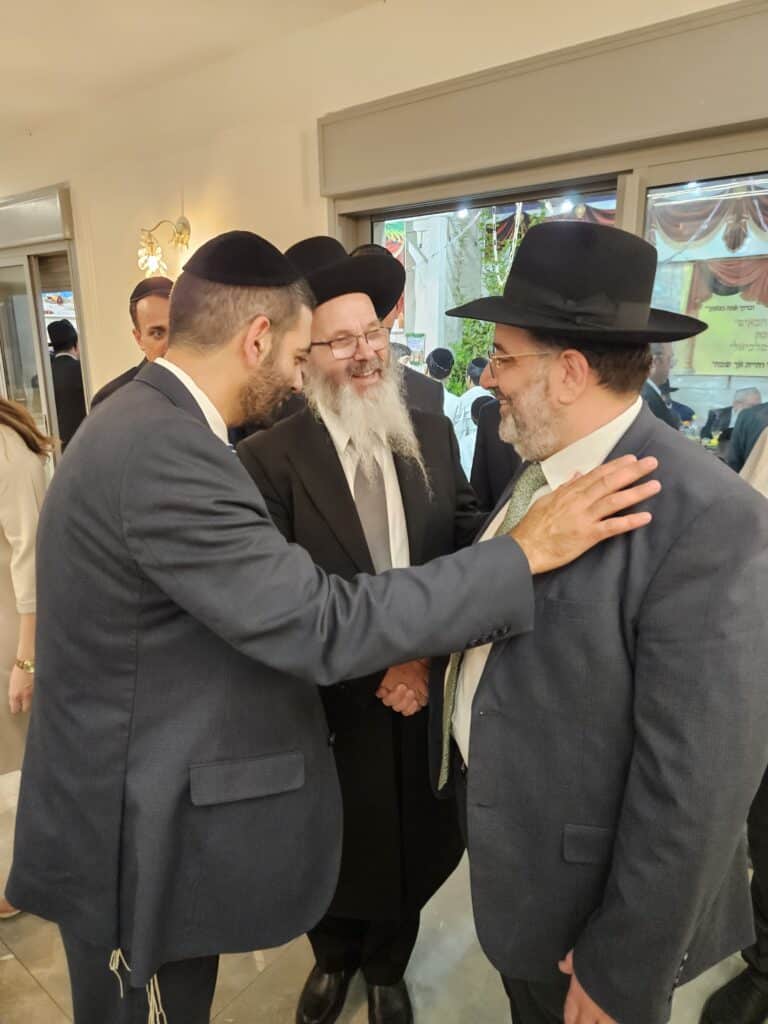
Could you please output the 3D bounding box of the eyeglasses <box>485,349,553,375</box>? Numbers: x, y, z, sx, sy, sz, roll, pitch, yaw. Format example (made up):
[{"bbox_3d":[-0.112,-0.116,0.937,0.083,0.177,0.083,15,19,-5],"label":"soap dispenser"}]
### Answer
[{"bbox_3d":[0.206,-0.203,0.920,0.140,0.050,0.145,5,18,10],"label":"eyeglasses"}]

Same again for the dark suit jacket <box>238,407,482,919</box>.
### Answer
[{"bbox_3d":[-0.035,0.312,1.486,0.560,1.100,0.380,-3,15,-7],"label":"dark suit jacket"}]

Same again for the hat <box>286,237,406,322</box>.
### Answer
[{"bbox_3d":[-0.109,-0.462,1.340,0.320,0.150,0.360,-17,9,-21],"label":"hat"}]

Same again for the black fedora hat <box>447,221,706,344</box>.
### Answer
[{"bbox_3d":[0.269,-0.317,0.945,0.365,0.150,0.320,7,20,11],"label":"black fedora hat"}]

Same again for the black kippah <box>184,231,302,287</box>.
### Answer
[{"bbox_3d":[-0.195,-0.351,0.945,0.165,0.070,0.165,-7,23,-30],"label":"black kippah"}]

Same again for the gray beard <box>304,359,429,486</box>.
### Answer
[{"bbox_3d":[-0.038,-0.166,1.260,0.200,0.240,0.140,-14,11,-22],"label":"gray beard"}]

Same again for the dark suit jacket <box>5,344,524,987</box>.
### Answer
[{"bbox_3d":[-0.232,0.208,1.004,0.680,0.820,0.520,-7,16,-22],"label":"dark suit jacket"}]

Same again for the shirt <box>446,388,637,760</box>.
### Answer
[{"bbox_3d":[0.267,0.096,1.008,0.330,0.580,0.460,-6,15,-19],"label":"shirt"}]

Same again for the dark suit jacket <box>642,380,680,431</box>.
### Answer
[{"bbox_3d":[1.756,-0.462,4.400,0.340,0.780,0.500,5,16,21],"label":"dark suit jacket"}]

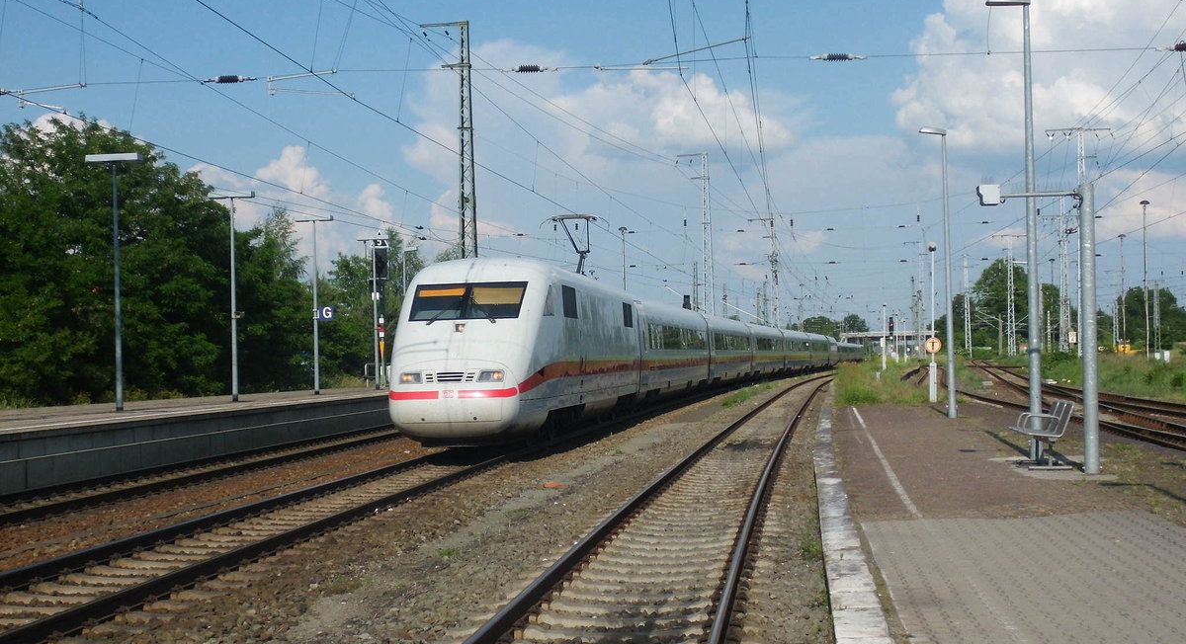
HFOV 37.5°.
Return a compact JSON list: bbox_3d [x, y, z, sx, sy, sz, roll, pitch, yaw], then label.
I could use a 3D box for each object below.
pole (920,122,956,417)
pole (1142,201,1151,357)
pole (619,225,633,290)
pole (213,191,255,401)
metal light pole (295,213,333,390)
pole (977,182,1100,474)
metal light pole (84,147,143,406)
[{"bbox_3d":[7.310,-1.052,36.956,0.590,6.150,0.270,-1,-1,7],"label":"pole"},{"bbox_3d":[38.690,-2.486,122.065,0.660,12.030,0.660,-2,-1,18],"label":"pole"},{"bbox_3d":[2.556,-1.384,138.061,0.660,12.200,0.660,-1,-1,0],"label":"pole"},{"bbox_3d":[-10.490,-0.750,51.033,1.300,6.130,0.360,-1,-1,7],"label":"pole"},{"bbox_3d":[-9.524,-0.574,60.030,1.300,6.150,0.360,-1,-1,7],"label":"metal light pole"},{"bbox_3d":[5.157,0.079,20.226,1.320,3.350,0.220,-1,-1,7],"label":"pole"},{"bbox_3d":[-11.300,-0.957,41.535,1.300,6.130,0.360,-1,-1,7],"label":"metal light pole"}]

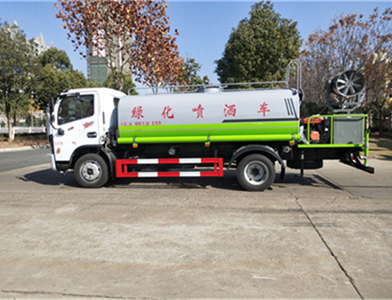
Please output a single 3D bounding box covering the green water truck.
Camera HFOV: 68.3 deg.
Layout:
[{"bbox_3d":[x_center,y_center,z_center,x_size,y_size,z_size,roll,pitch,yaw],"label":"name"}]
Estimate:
[{"bbox_3d":[0.176,-0.664,7.305,7.300,2.930,2.200,0,6,8],"label":"green water truck"}]

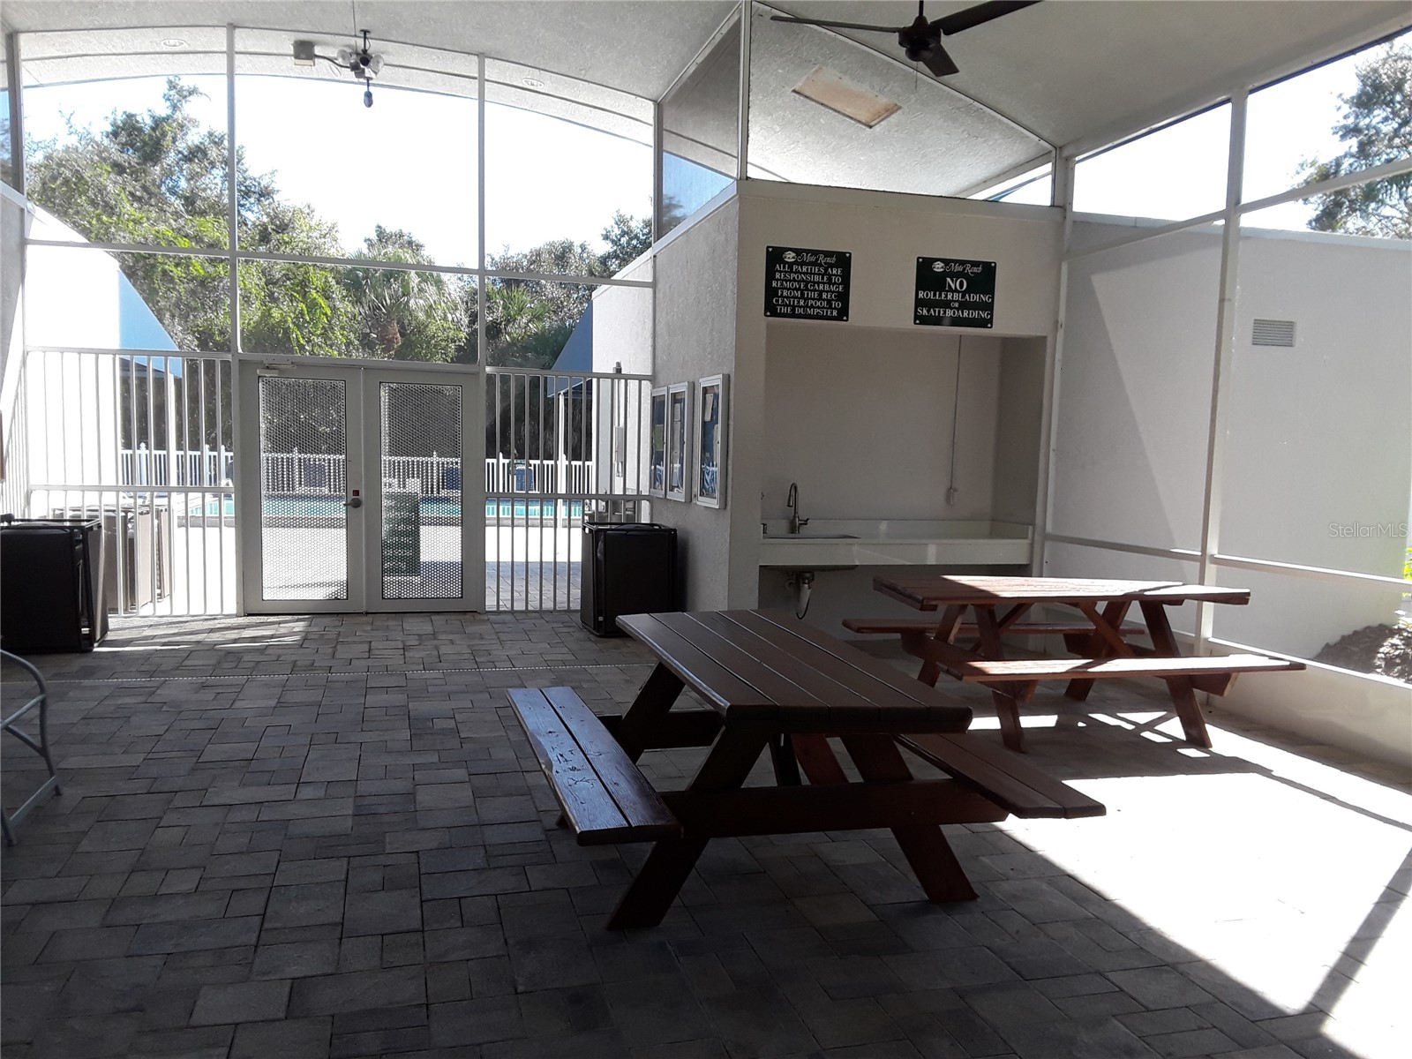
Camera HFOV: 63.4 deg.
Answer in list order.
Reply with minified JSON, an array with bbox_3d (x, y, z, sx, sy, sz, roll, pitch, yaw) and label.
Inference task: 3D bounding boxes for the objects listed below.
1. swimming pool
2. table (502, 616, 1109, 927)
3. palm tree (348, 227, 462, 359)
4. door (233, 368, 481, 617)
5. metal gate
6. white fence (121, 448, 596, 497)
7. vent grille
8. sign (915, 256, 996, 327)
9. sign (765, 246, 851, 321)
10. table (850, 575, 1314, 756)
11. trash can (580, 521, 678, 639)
[{"bbox_3d":[-5.428,-0.320,21.987,7.700,0.350,6.300,0,4,-15],"label":"swimming pool"},{"bbox_3d":[0.186,0.800,4.042,1.560,0.750,1.820,0,4,-15],"label":"table"},{"bbox_3d":[-9.412,-5.338,35.471,3.900,7.933,3.900,0,4,-15],"label":"palm tree"},{"bbox_3d":[-2.854,-0.329,9.553,1.960,2.058,0.090,0,4,-15],"label":"door"},{"bbox_3d":[-1.186,-0.326,10.000,1.470,2.050,0.060,0,4,-15],"label":"metal gate"},{"bbox_3d":[-8.782,-1.548,29.920,11.925,1.220,0.120,0,4,-15],"label":"white fence"},{"bbox_3d":[4.401,-1.515,8.826,0.395,0.200,0.020,0,4,-15],"label":"vent grille"},{"bbox_3d":[1.778,-1.676,8.111,0.615,0.470,0.015,0,4,-15],"label":"sign"},{"bbox_3d":[0.709,-1.678,7.824,0.615,0.470,0.015,0,4,-15],"label":"sign"},{"bbox_3d":[1.907,0.680,6.263,1.860,0.745,1.570,0,4,-14],"label":"table"},{"bbox_3d":[-0.626,0.380,9.031,0.660,0.820,0.730,0,4,-15],"label":"trash can"}]

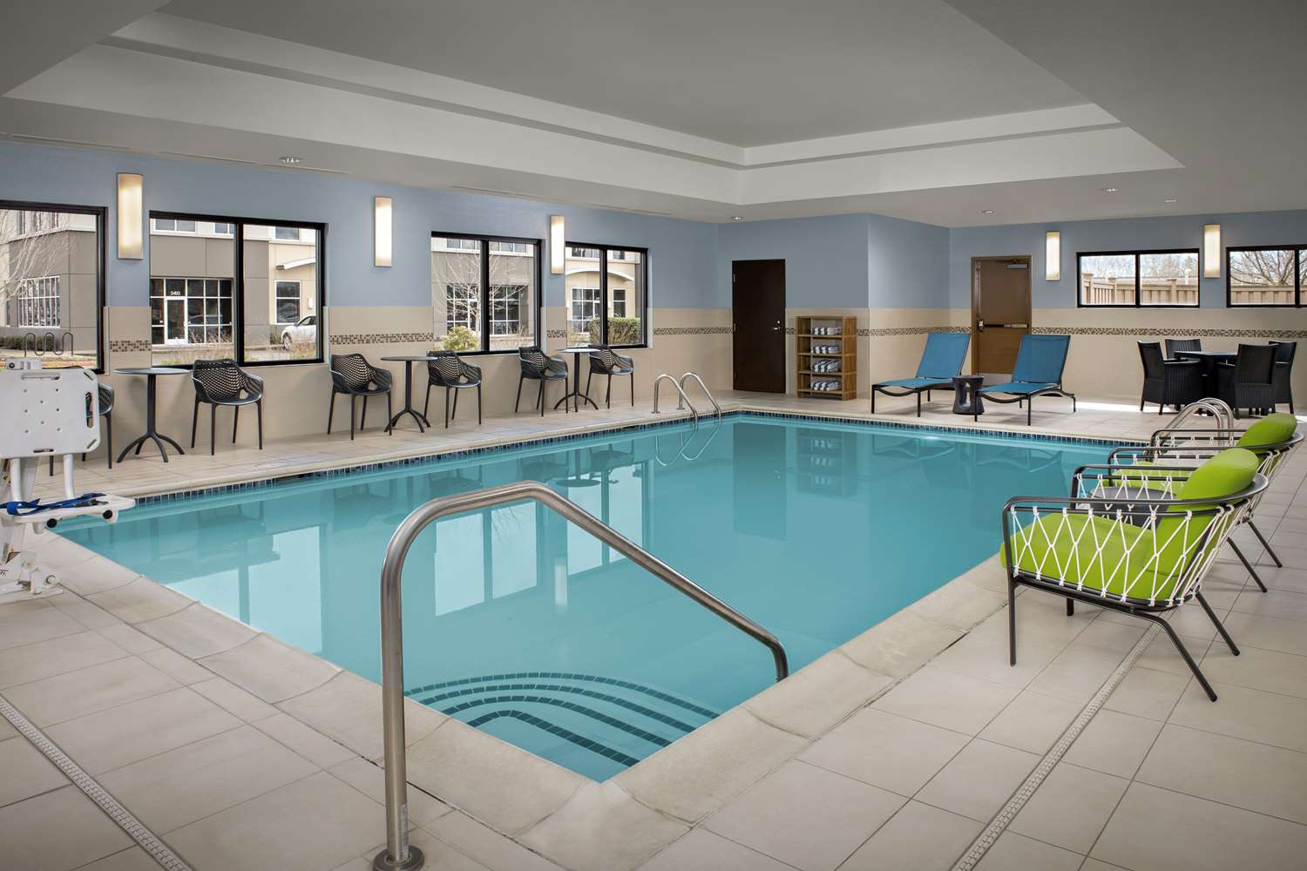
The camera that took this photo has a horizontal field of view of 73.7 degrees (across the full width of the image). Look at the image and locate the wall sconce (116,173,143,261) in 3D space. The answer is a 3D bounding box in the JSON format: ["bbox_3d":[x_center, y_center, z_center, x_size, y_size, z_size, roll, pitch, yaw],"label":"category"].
[{"bbox_3d":[-4.553,-1.907,7.581,0.100,0.710,0.190,6,9,40],"label":"wall sconce"}]

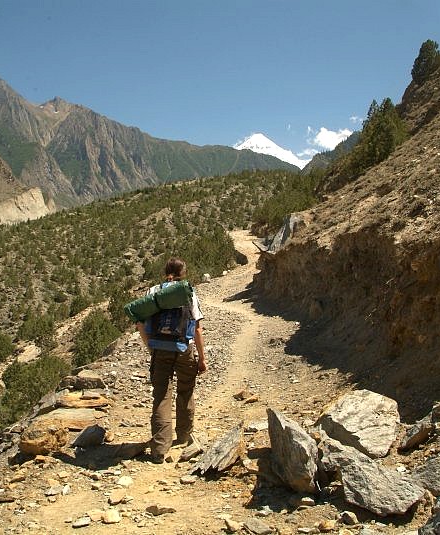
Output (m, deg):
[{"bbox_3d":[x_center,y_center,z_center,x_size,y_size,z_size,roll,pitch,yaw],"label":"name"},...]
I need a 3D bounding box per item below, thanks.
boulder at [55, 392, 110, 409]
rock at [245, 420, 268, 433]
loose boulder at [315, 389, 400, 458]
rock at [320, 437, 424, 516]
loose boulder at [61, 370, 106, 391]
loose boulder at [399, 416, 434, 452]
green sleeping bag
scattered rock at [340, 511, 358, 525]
[{"bbox_3d":[-1.478,1.440,6.500,0.585,0.112,0.400,0,2,0],"label":"boulder"},{"bbox_3d":[0.356,1.549,5.850,0.234,0.083,0.190,0,2,0],"label":"rock"},{"bbox_3d":[1.133,1.294,4.950,0.709,0.472,0.500,0,2,0],"label":"loose boulder"},{"bbox_3d":[1.054,1.444,4.150,0.719,0.438,0.500,0,2,0],"label":"rock"},{"bbox_3d":[-1.637,1.355,7.200,0.551,0.189,0.380,0,2,0],"label":"loose boulder"},{"bbox_3d":[1.587,1.349,4.850,0.291,0.238,0.280,0,2,0],"label":"loose boulder"},{"bbox_3d":[-0.488,0.276,4.800,0.570,0.200,0.200,-18,0,0],"label":"green sleeping bag"},{"bbox_3d":[0.830,1.603,3.850,0.115,0.063,0.100,0,2,0],"label":"scattered rock"}]

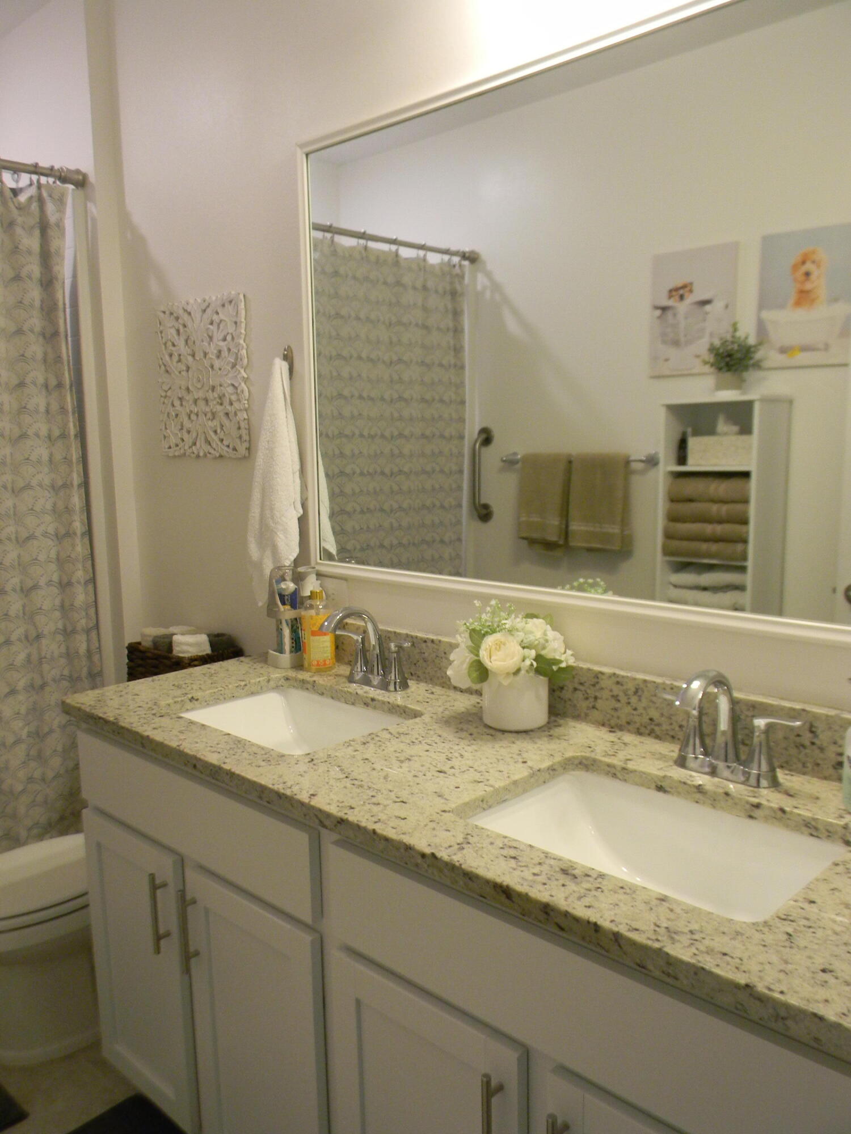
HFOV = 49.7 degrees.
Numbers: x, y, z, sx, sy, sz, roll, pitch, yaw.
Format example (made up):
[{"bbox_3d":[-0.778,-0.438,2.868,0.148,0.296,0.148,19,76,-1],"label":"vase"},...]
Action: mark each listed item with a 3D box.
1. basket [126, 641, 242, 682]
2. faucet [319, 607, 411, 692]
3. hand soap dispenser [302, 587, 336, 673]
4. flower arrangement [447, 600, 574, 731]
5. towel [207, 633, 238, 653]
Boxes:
[{"bbox_3d":[-0.631,0.263,2.419,0.285,0.118,0.152,7,11,43],"label":"basket"},{"bbox_3d":[-0.155,0.163,1.861,0.225,0.172,0.179,7,11,43],"label":"faucet"},{"bbox_3d":[-0.236,0.132,2.018,0.072,0.193,0.068,-2,8,-9],"label":"hand soap dispenser"},{"bbox_3d":[0.149,0.171,1.615,0.208,0.215,0.195,-1,8,0],"label":"flower arrangement"},{"bbox_3d":[-0.542,0.229,2.369,0.085,0.116,0.080,7,11,43],"label":"towel"}]

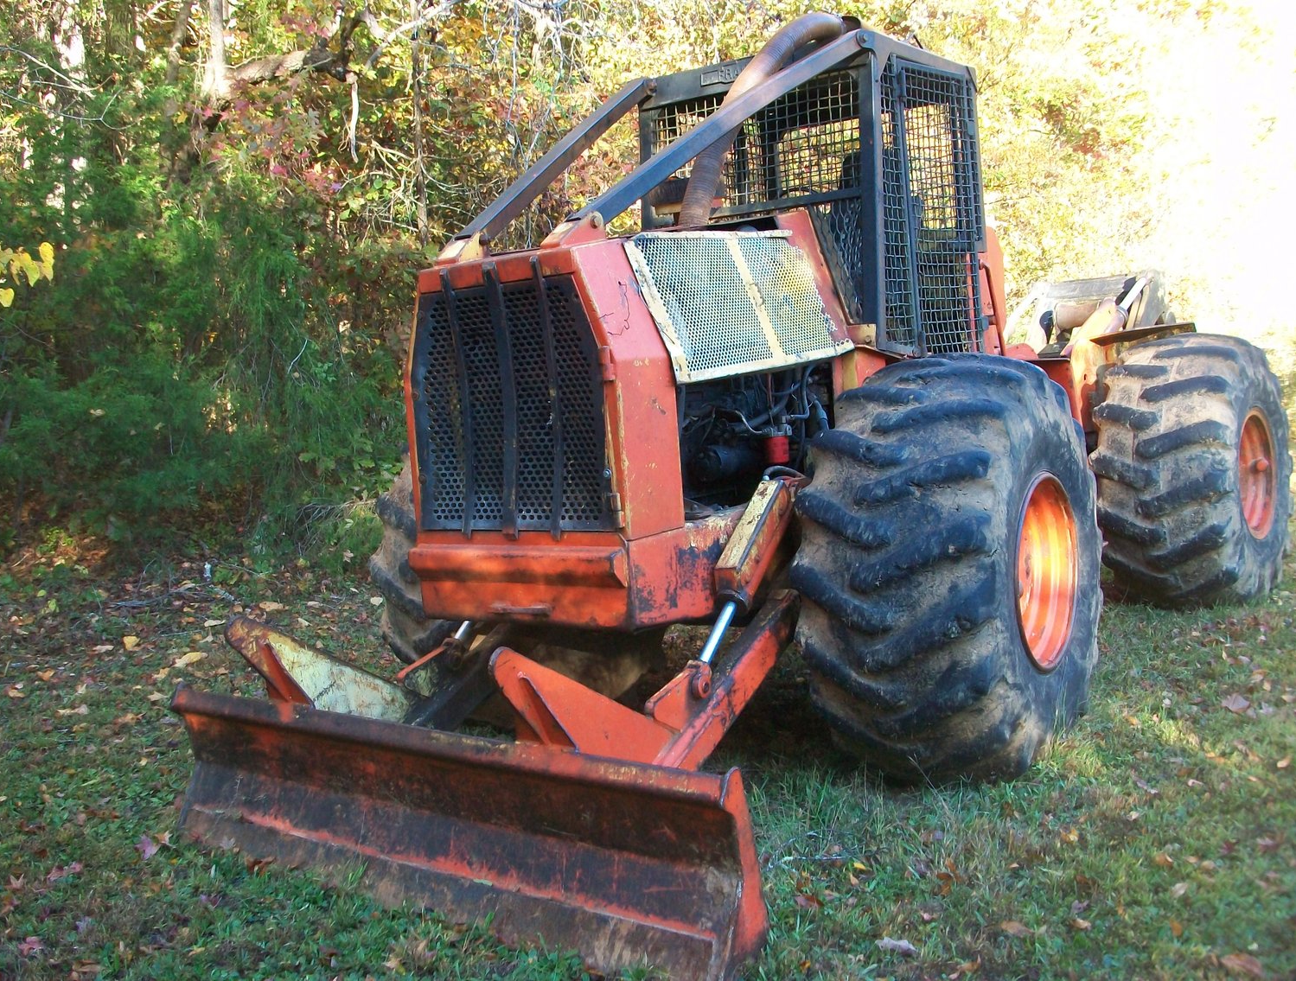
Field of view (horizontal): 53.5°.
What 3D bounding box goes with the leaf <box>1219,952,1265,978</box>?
[{"bbox_3d":[1.462,1.169,3.164,0.070,0.020,0.100,-8,7,-35],"label":"leaf"}]

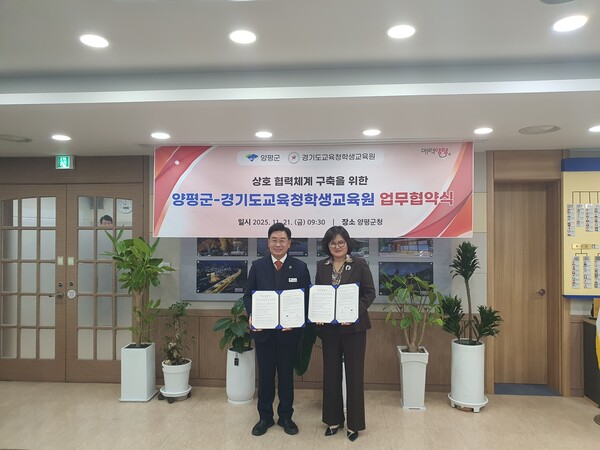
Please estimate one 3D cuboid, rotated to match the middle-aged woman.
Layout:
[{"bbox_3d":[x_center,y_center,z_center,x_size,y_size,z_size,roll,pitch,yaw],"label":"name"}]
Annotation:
[{"bbox_3d":[0.378,0.850,3.712,0.513,1.691,0.412,0,0,12],"label":"middle-aged woman"}]

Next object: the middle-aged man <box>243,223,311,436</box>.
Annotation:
[{"bbox_3d":[-0.187,0.839,3.752,0.563,1.714,0.412,0,0,-1],"label":"middle-aged man"}]

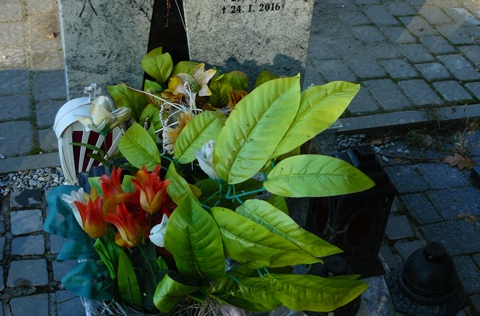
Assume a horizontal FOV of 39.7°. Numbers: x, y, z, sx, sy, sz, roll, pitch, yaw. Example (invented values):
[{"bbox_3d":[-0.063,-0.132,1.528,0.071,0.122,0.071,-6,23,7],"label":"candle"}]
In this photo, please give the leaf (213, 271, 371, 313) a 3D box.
[{"bbox_3d":[0.082,0.224,1.118,0.255,0.060,0.050,10,9,6],"label":"leaf"}]

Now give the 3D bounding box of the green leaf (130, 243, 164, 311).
[{"bbox_3d":[-0.144,0.185,1.040,0.045,0.120,0.020,-1,27,4],"label":"green leaf"}]

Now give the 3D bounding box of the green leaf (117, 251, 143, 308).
[{"bbox_3d":[-0.181,0.199,1.090,0.043,0.110,0.025,-3,17,-10],"label":"green leaf"}]

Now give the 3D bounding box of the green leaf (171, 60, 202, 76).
[{"bbox_3d":[-0.133,-0.215,1.656,0.080,0.060,0.030,1,20,-5],"label":"green leaf"}]

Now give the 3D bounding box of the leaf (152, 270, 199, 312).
[{"bbox_3d":[-0.101,0.213,1.060,0.080,0.060,0.060,7,38,2],"label":"leaf"}]

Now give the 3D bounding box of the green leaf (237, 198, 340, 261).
[{"bbox_3d":[0.077,0.112,1.060,0.185,0.035,0.075,26,64,3],"label":"green leaf"}]

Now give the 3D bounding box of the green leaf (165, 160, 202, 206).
[{"bbox_3d":[-0.088,0.039,1.020,0.055,0.090,0.030,-29,18,1],"label":"green leaf"}]

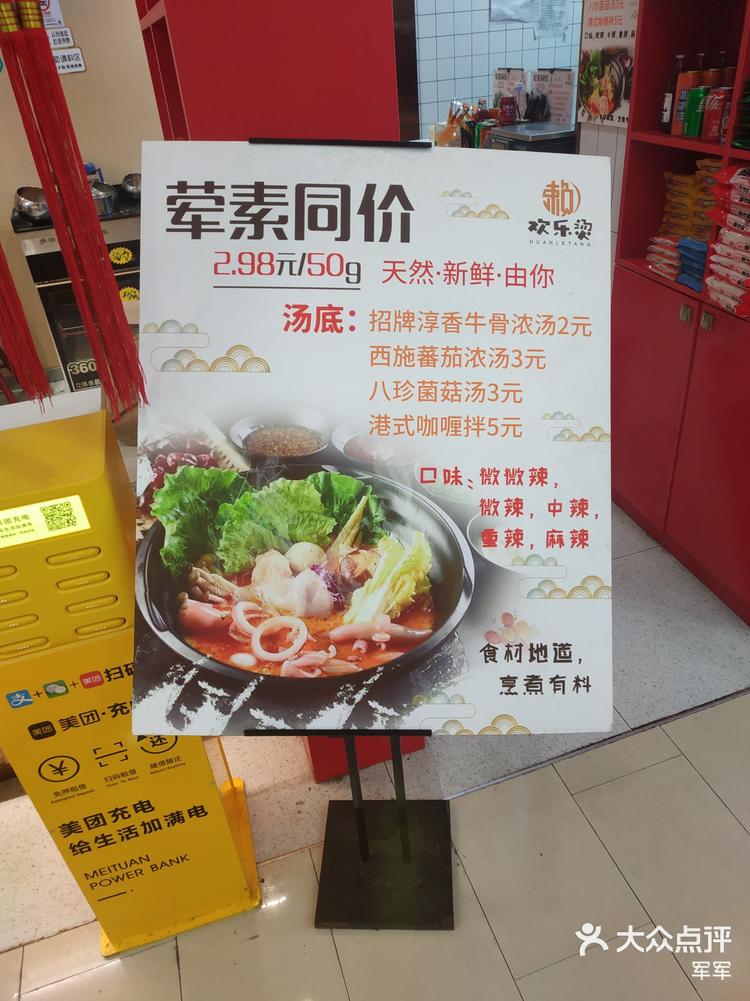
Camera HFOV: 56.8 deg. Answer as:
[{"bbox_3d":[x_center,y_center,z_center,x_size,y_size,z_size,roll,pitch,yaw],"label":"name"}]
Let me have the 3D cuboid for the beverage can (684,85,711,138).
[{"bbox_3d":[0.851,-1.015,1.815,0.066,0.115,0.066,15,38,29],"label":"beverage can"}]

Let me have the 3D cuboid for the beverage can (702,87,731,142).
[{"bbox_3d":[0.861,-0.965,1.736,0.066,0.115,0.066,16,39,30],"label":"beverage can"}]

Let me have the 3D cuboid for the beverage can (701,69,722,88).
[{"bbox_3d":[0.898,-1.074,1.869,0.058,0.146,0.058,15,39,29],"label":"beverage can"}]

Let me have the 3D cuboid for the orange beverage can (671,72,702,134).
[{"bbox_3d":[0.841,-1.074,1.875,0.058,0.146,0.058,-5,34,3],"label":"orange beverage can"}]

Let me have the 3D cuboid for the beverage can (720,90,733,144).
[{"bbox_3d":[0.882,-0.933,1.684,0.066,0.115,0.066,16,39,31],"label":"beverage can"}]

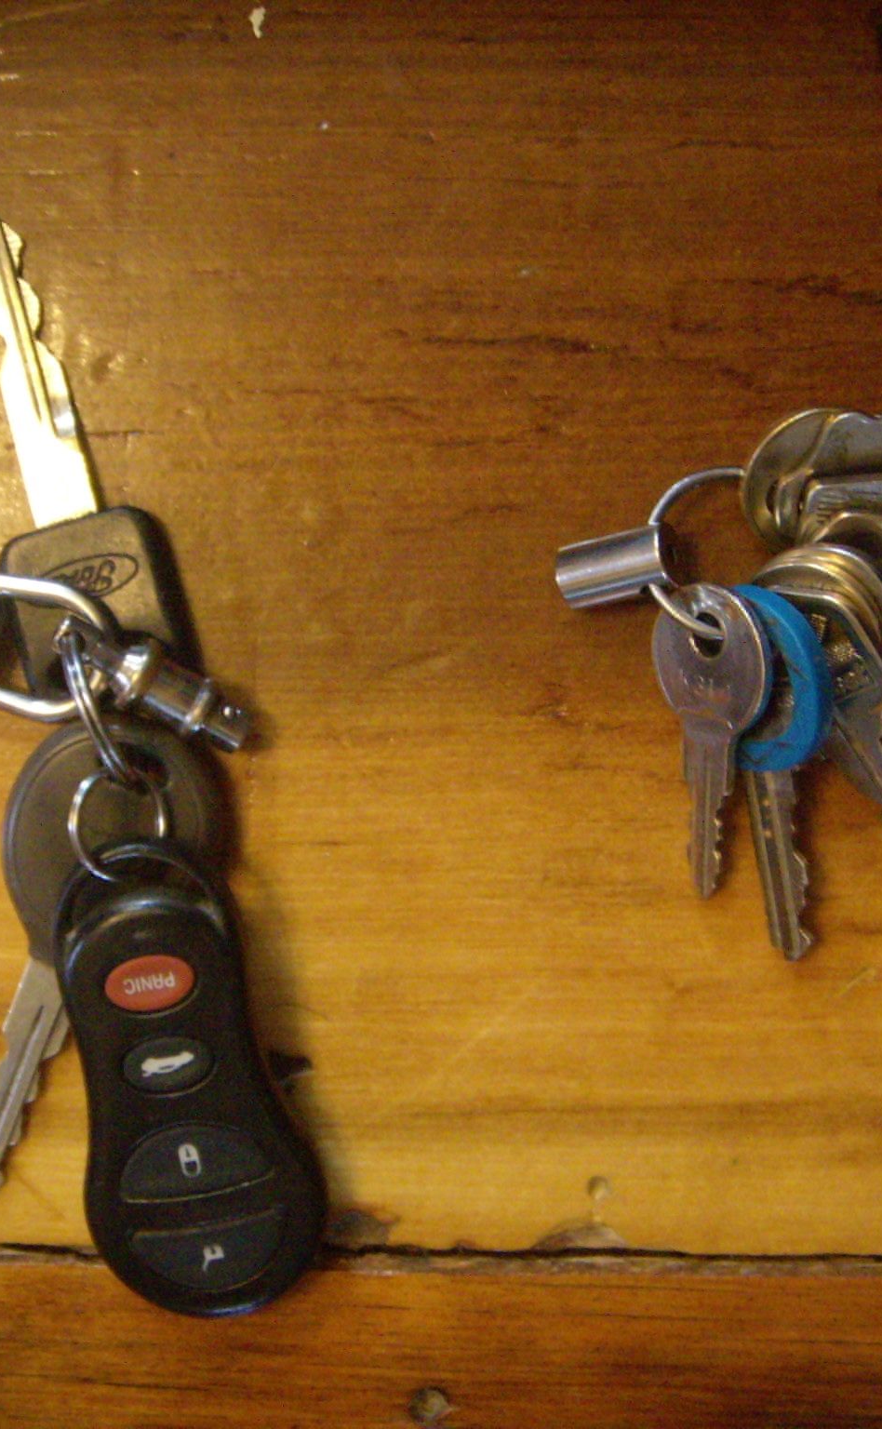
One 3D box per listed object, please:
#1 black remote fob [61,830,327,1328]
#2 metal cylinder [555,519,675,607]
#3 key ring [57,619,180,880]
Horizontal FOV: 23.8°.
[{"bbox_3d":[-0.038,0.053,0.305,0.034,0.013,0.070,-12,91,-1],"label":"black remote fob"},{"bbox_3d":[0.026,-0.022,0.315,0.016,0.009,0.009,-13,85,18],"label":"metal cylinder"},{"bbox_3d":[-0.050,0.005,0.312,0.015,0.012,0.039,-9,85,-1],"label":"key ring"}]

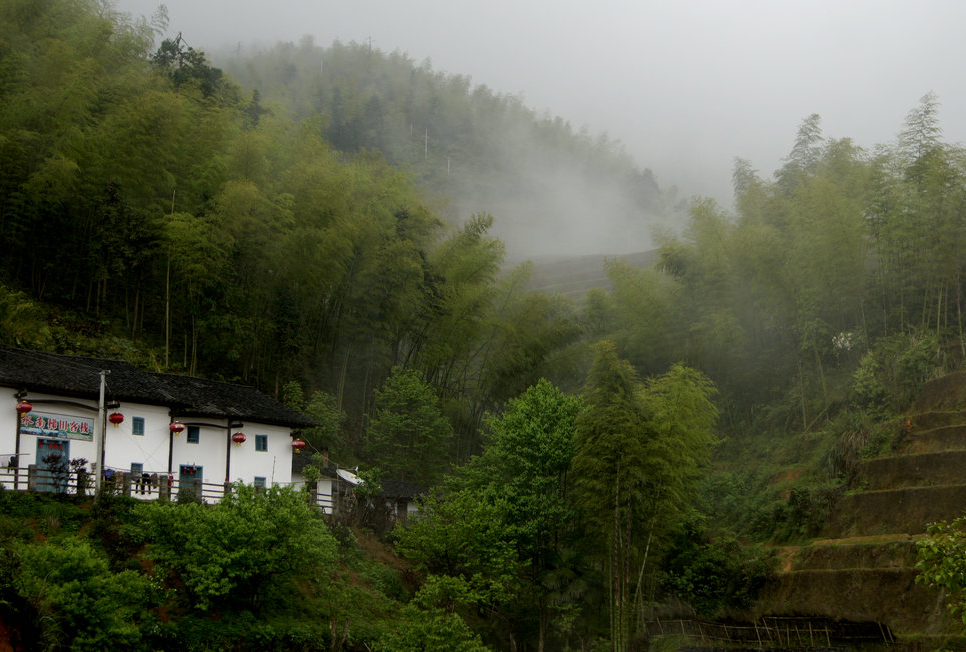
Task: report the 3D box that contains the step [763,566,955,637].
[{"bbox_3d":[13.807,10.175,60.500,7.800,2.500,1.800,-8,-13,36],"label":"step"}]

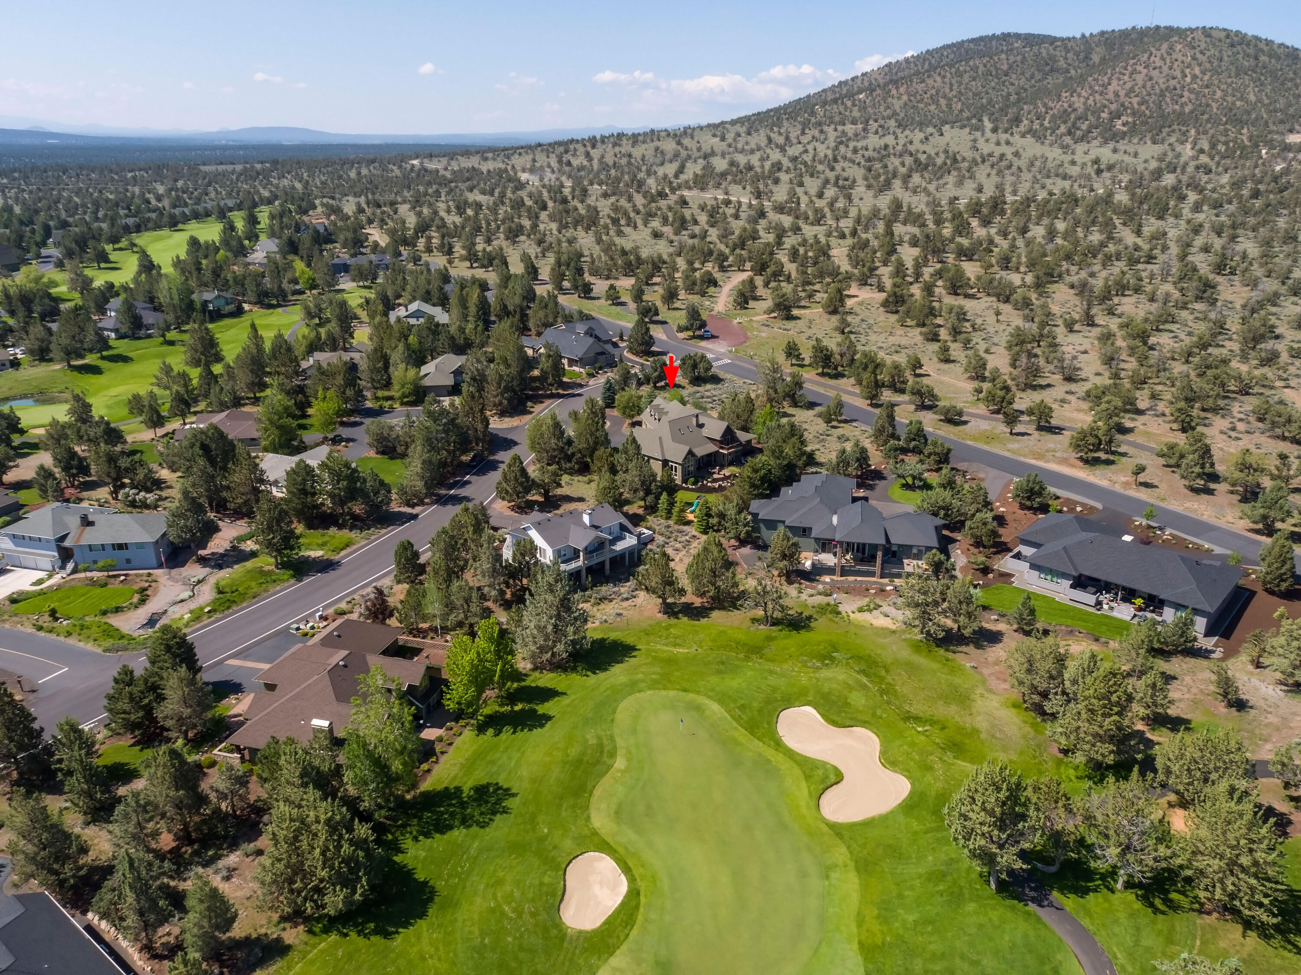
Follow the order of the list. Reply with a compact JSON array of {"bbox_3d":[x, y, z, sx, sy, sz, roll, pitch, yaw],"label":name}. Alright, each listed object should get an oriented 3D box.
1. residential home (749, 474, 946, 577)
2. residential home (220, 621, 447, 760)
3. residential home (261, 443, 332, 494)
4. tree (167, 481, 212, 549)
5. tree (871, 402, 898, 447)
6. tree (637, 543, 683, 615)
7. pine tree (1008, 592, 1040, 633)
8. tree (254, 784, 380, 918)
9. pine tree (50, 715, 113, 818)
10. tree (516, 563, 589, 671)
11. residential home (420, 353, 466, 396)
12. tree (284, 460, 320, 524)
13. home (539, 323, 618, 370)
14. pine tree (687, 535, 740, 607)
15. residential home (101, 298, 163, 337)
[{"bbox_3d":[31.020,4.980,142.300,29.400,7.840,25.680,4,22,9],"label":"residential home"},{"bbox_3d":[-34.740,22.530,102.690,20.580,5.880,24.500,6,22,16],"label":"residential home"},{"bbox_3d":[-61.987,-2.962,166.471,18.000,5.000,17.500,11,24,25],"label":"residential home"},{"bbox_3d":[-69.150,4.890,135.120,6.400,12.440,6.400,0,21,0],"label":"tree"},{"bbox_3d":[47.950,-12.850,184.430,5.610,9.560,5.610,0,21,0],"label":"tree"},{"bbox_3d":[1.710,12.330,119.530,6.330,9.950,6.330,0,21,0],"label":"tree"},{"bbox_3d":[48.370,16.120,116.950,3.960,5.490,3.960,0,21,0],"label":"pine tree"},{"bbox_3d":[-27.910,30.710,75.800,10.250,11.560,10.250,0,21,0],"label":"tree"},{"bbox_3d":[-52.580,25.810,83.840,5.200,10.840,5.200,0,21,0],"label":"pine tree"},{"bbox_3d":[-12.100,16.010,110.890,8.840,13.040,8.840,0,21,0],"label":"tree"},{"bbox_3d":[-51.150,-28.020,227.430,13.500,6.500,17.000,0,21,0],"label":"residential home"},{"bbox_3d":[-58.870,0.570,152.320,6.160,10.730,6.160,0,21,0],"label":"tree"},{"bbox_3d":[-18.880,-42.430,261.820,26.460,7.350,25.970,-20,29,-41],"label":"home"},{"bbox_3d":[8.434,11.003,121.181,7.022,10.361,7.022,0,22,0],"label":"pine tree"},{"bbox_3d":[-171.860,-56.110,297.860,18.000,7.500,18.000,0,21,0],"label":"residential home"}]

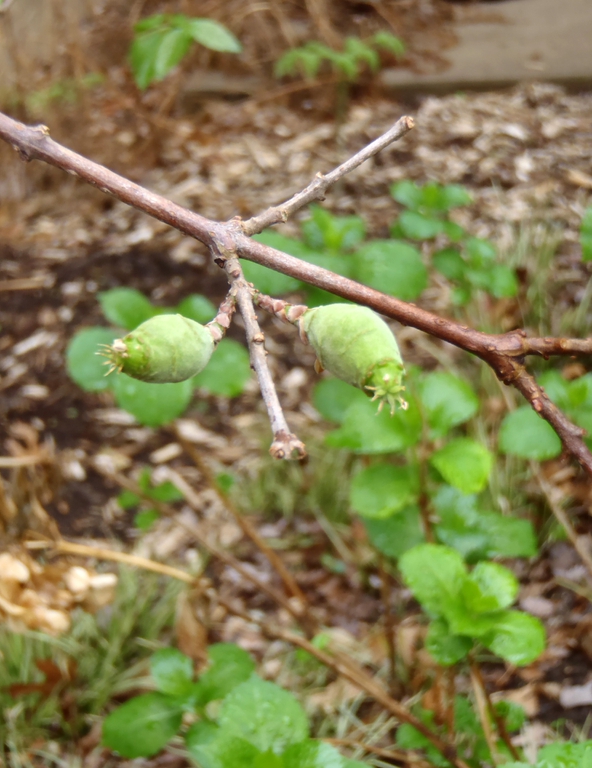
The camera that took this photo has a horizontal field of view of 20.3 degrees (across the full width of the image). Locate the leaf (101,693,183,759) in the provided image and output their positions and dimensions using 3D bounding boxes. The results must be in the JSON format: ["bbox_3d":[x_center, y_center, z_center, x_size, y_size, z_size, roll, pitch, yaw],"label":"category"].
[{"bbox_3d":[-0.091,0.206,1.000,0.053,0.012,0.040,-24,56,-18],"label":"leaf"}]

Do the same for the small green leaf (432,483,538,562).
[{"bbox_3d":[0.133,0.099,1.170,0.073,0.014,0.051,19,54,10],"label":"small green leaf"}]

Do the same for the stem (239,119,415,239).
[{"bbox_3d":[0.007,-0.052,0.417,0.052,0.007,0.007,-32,6,17],"label":"stem"}]

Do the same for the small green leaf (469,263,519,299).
[{"bbox_3d":[0.159,-0.083,1.330,0.042,0.009,0.035,27,59,18],"label":"small green leaf"}]

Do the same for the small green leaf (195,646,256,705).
[{"bbox_3d":[-0.042,0.175,1.000,0.033,0.010,0.046,25,50,23],"label":"small green leaf"}]

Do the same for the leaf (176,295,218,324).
[{"bbox_3d":[-0.073,-0.053,1.210,0.030,0.008,0.038,20,48,19],"label":"leaf"}]

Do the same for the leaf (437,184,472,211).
[{"bbox_3d":[0.131,-0.155,1.380,0.032,0.007,0.031,0,50,0],"label":"leaf"}]

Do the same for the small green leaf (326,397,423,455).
[{"bbox_3d":[0.053,0.027,1.130,0.070,0.015,0.047,-24,56,-18],"label":"small green leaf"}]

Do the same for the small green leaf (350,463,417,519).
[{"bbox_3d":[0.060,0.073,1.140,0.045,0.018,0.037,0,38,0],"label":"small green leaf"}]

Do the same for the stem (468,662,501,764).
[{"bbox_3d":[0.123,0.217,1.085,0.007,0.093,0.007,-14,33,4],"label":"stem"}]

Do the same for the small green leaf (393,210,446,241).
[{"bbox_3d":[0.123,-0.158,1.650,0.054,0.012,0.040,-18,44,-19],"label":"small green leaf"}]

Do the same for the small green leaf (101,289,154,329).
[{"bbox_3d":[-0.127,-0.056,1.250,0.044,0.014,0.035,0,38,0],"label":"small green leaf"}]

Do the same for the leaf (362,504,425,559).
[{"bbox_3d":[0.069,0.104,1.170,0.044,0.017,0.039,0,38,0],"label":"leaf"}]

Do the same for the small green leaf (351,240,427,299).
[{"bbox_3d":[0.076,-0.091,1.330,0.061,0.024,0.050,0,38,0],"label":"small green leaf"}]

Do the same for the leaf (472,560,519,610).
[{"bbox_3d":[0.125,0.126,1.040,0.031,0.007,0.026,-36,73,-28],"label":"leaf"}]

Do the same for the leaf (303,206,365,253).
[{"bbox_3d":[0.030,-0.124,1.330,0.050,0.021,0.036,0,38,0],"label":"leaf"}]

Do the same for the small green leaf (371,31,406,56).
[{"bbox_3d":[0.091,-0.335,1.630,0.041,0.009,0.029,35,62,22],"label":"small green leaf"}]

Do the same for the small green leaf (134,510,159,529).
[{"bbox_3d":[-0.112,0.101,1.240,0.018,0.007,0.013,0,38,0],"label":"small green leaf"}]

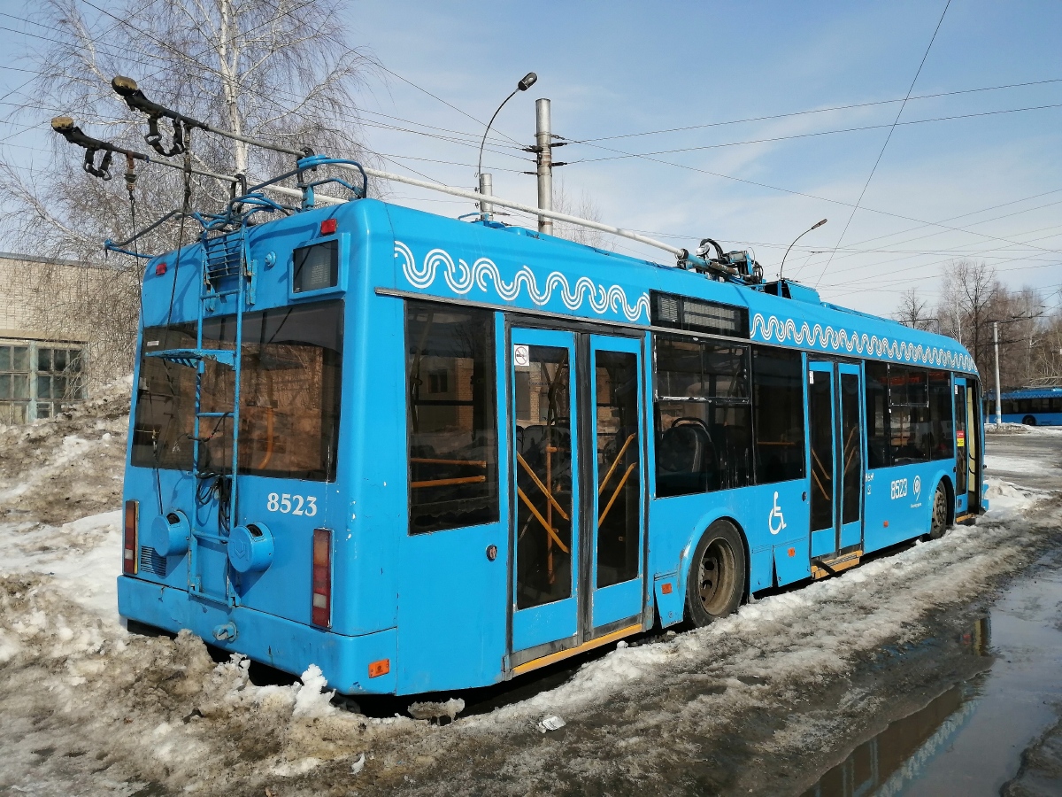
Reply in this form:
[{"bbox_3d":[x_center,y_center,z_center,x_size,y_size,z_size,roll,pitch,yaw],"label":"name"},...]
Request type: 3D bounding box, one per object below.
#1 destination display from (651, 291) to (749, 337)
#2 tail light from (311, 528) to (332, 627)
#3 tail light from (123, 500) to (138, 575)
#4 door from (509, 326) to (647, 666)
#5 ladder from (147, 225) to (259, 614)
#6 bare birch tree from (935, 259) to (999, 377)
[{"bbox_3d":[1.333,-0.638,6.235,0.080,0.250,1.500,-1,-1,42],"label":"destination display"},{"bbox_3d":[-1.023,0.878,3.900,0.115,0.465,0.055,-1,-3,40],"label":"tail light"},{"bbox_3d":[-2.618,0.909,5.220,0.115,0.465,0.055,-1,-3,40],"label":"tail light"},{"bbox_3d":[0.345,0.574,5.106,0.100,1.960,1.390,-1,-1,42],"label":"door"},{"bbox_3d":[-1.800,0.080,4.390,0.470,2.050,0.330,-1,-3,40],"label":"ladder"},{"bbox_3d":[33.879,-4.000,62.000,5.000,13.800,5.000,-1,-1,30],"label":"bare birch tree"}]

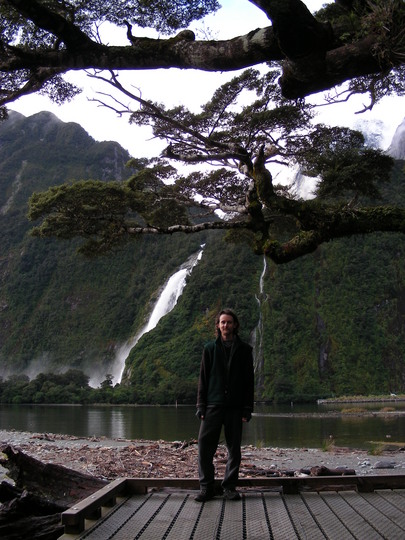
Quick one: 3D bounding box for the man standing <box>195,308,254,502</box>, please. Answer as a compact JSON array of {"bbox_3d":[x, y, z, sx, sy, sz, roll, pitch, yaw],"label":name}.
[{"bbox_3d":[0.216,1.270,5.760,0.550,1.800,0.360,-1,-12,5],"label":"man standing"}]

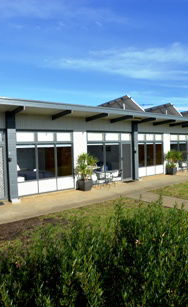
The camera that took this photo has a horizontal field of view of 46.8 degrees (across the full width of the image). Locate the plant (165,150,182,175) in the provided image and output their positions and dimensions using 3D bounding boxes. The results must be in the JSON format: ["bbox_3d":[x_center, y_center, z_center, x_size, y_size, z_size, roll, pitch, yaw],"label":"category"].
[{"bbox_3d":[5.141,0.545,14.132,1.000,1.580,1.000,-3,2,-38],"label":"plant"}]

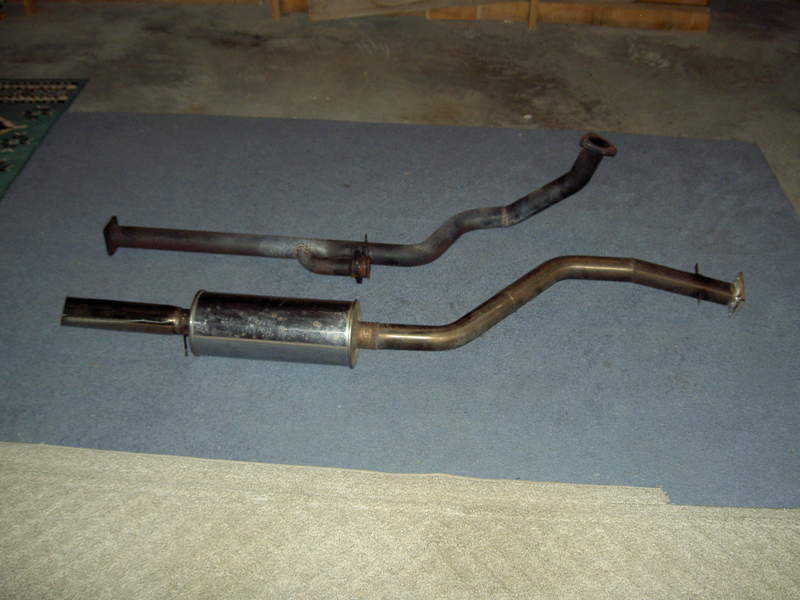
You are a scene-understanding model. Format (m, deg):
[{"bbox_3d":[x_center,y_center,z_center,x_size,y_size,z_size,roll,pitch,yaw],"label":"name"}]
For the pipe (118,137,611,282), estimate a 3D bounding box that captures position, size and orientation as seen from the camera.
[{"bbox_3d":[-0.105,-0.279,2.774,1.632,0.305,0.407,-3,37,-6],"label":"pipe"}]

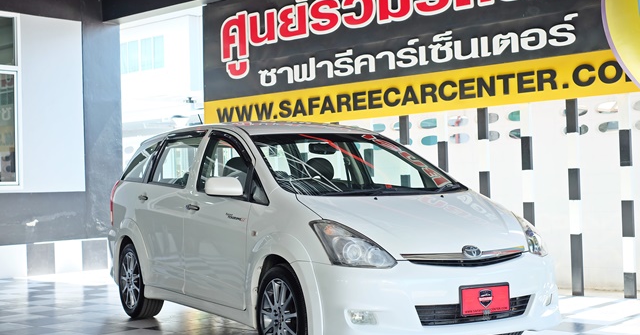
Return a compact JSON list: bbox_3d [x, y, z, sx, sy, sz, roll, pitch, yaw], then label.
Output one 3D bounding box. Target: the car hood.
[{"bbox_3d":[0.666,0.322,5.858,1.470,0.350,0.890,-1,-1,-30],"label":"car hood"}]

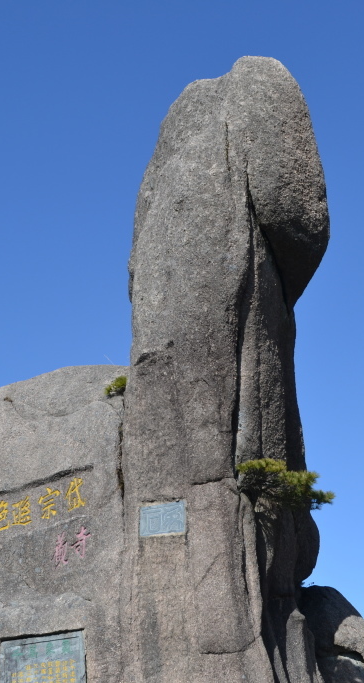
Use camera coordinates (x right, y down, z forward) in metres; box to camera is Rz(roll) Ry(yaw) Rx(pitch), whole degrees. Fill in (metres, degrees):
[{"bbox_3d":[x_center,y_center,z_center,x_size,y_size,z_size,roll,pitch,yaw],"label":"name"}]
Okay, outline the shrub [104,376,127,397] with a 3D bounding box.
[{"bbox_3d":[-1.240,0.839,17.500,0.410,0.360,0.360,0,-20,0],"label":"shrub"}]

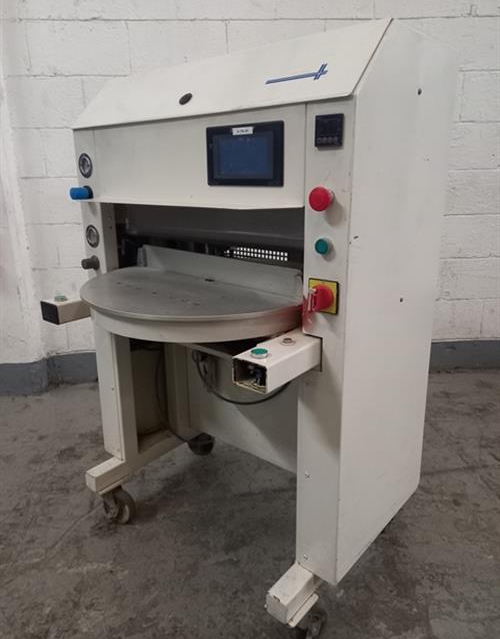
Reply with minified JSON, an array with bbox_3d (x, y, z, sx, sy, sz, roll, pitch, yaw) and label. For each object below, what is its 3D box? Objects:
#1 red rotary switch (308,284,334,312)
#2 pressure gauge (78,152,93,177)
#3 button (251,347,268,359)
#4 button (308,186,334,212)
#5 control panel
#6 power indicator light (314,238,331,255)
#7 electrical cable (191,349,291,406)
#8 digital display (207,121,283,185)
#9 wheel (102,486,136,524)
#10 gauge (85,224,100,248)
[{"bbox_3d":[0.126,-0.039,0.873,0.042,0.046,0.032,12,21,37],"label":"red rotary switch"},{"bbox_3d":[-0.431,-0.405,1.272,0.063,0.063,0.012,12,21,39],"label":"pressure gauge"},{"bbox_3d":[0.016,0.058,0.816,0.029,0.012,0.029,-1,16,0],"label":"button"},{"bbox_3d":[0.126,-0.204,0.816,0.041,0.041,0.037,12,21,39],"label":"button"},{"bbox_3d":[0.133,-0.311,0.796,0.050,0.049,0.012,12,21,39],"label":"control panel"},{"bbox_3d":[0.128,-0.129,0.862,0.027,0.028,0.014,12,21,37],"label":"power indicator light"},{"bbox_3d":[-0.050,0.173,1.385,0.380,0.150,0.100,12,21,39],"label":"electrical cable"},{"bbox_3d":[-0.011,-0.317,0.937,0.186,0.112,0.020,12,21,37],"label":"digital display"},{"bbox_3d":[-0.418,0.579,1.527,0.120,0.150,0.072,12,21,39],"label":"wheel"},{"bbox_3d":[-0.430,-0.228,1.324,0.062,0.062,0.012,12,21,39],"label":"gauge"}]

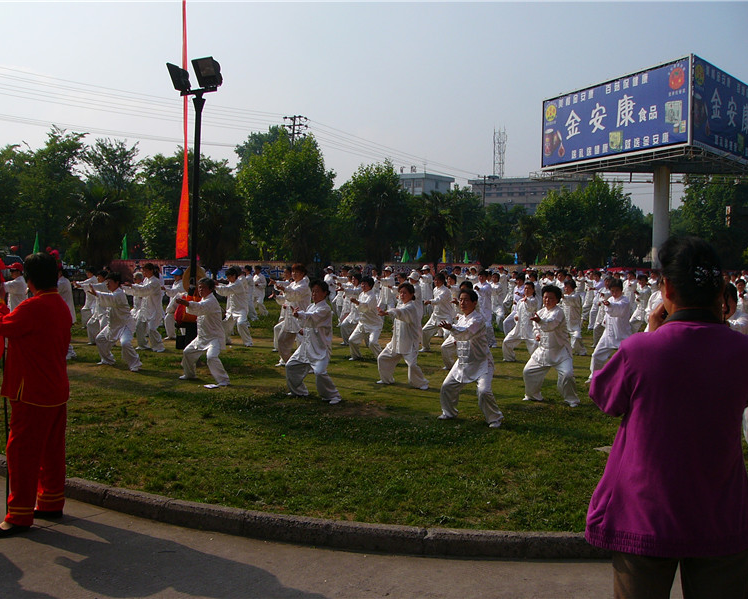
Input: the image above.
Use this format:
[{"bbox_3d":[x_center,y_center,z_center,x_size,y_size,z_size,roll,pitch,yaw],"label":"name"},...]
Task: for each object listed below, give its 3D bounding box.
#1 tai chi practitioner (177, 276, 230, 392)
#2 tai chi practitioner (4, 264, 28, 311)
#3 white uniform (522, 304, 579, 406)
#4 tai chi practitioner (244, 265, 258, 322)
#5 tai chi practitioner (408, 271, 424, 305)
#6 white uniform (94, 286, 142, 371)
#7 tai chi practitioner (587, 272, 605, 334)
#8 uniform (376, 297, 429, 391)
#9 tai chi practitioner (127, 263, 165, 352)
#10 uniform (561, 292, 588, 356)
[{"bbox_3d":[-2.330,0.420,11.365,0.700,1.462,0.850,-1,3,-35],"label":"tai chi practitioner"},{"bbox_3d":[-6.025,0.077,13.936,0.750,1.393,0.600,0,3,-20],"label":"tai chi practitioner"},{"bbox_3d":[1.954,0.603,9.177,0.640,1.086,0.570,0,3,-28],"label":"white uniform"},{"bbox_3d":[-3.312,-0.174,22.300,0.620,1.475,0.600,-1,3,-38],"label":"tai chi practitioner"},{"bbox_3d":[0.898,0.164,17.560,0.600,1.509,0.650,0,3,-28],"label":"tai chi practitioner"},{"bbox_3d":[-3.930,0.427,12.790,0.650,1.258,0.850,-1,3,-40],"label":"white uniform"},{"bbox_3d":[5.101,0.047,18.976,0.680,1.371,0.570,0,3,-25],"label":"tai chi practitioner"},{"bbox_3d":[0.353,0.531,10.300,0.600,1.100,0.580,0,2,-28],"label":"uniform"},{"bbox_3d":[-4.114,0.140,14.971,0.750,1.595,0.750,-1,3,-35],"label":"tai chi practitioner"},{"bbox_3d":[3.462,0.418,14.500,0.550,1.110,0.560,0,2,-28],"label":"uniform"}]

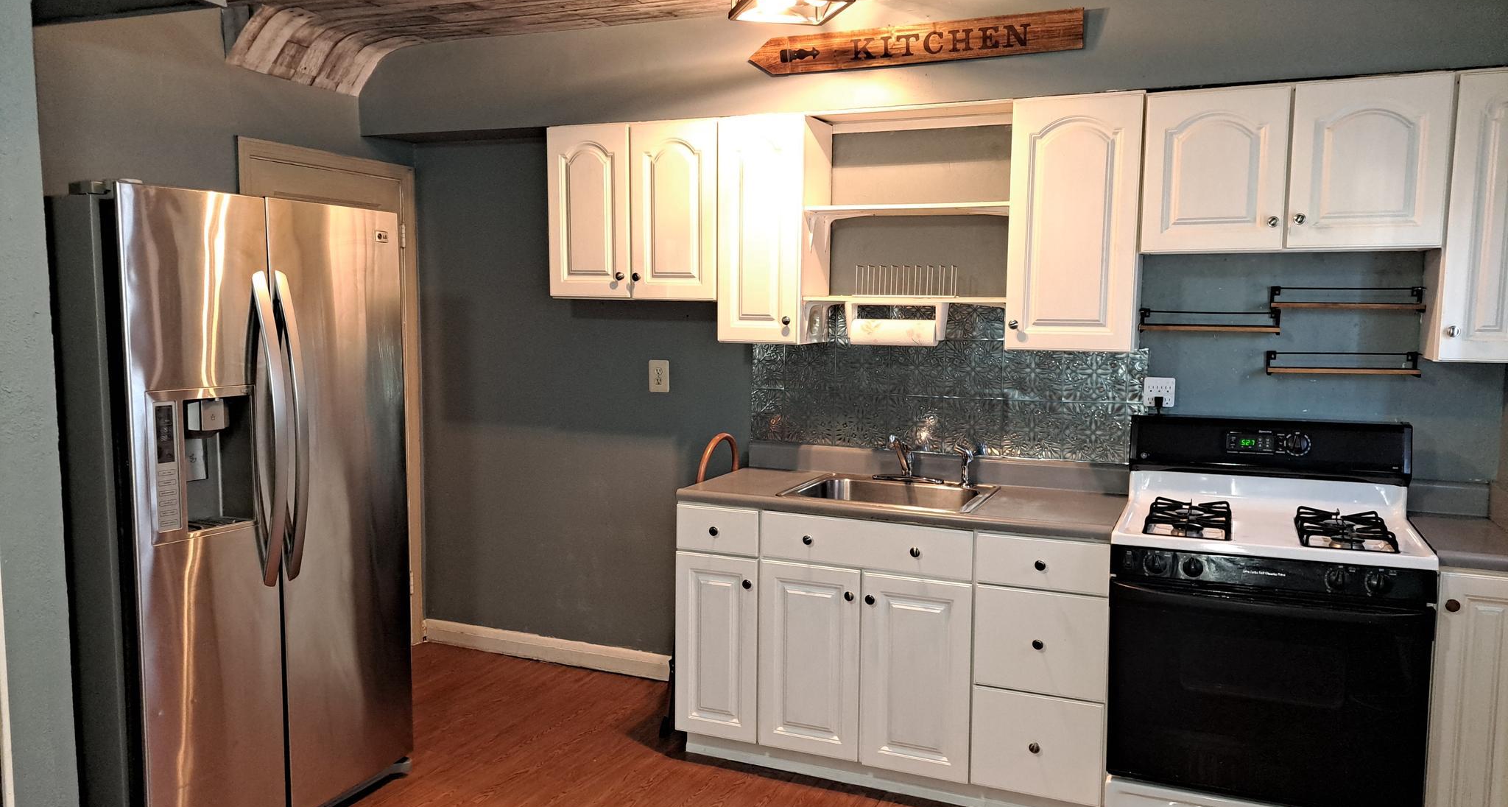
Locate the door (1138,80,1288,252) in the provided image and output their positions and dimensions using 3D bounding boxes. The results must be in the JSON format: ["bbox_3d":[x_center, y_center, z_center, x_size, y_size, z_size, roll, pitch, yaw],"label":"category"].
[{"bbox_3d":[1.307,-0.657,2.967,0.371,0.446,0.024,3,6,22],"label":"door"}]

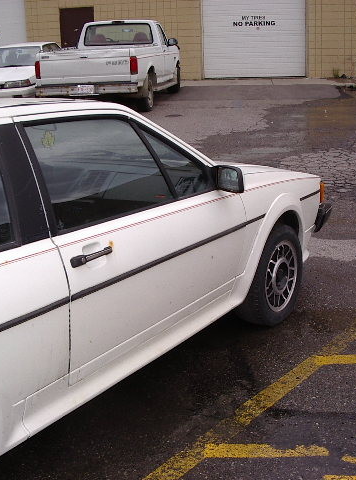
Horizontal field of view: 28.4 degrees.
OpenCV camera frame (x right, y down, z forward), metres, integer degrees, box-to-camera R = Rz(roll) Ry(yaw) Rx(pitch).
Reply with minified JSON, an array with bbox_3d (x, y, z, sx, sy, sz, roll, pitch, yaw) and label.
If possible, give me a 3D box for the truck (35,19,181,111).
[{"bbox_3d":[-1.275,-3.800,15.050,2.050,1.800,5.220,0,17,10],"label":"truck"}]

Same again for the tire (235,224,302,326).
[{"bbox_3d":[0.494,0.187,3.814,0.190,0.560,0.560,7,15,33],"label":"tire"}]

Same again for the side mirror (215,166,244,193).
[{"bbox_3d":[0.233,-0.271,3.170,0.150,0.115,0.085,6,15,30],"label":"side mirror"}]

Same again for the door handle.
[{"bbox_3d":[-0.281,0.052,2.312,0.040,0.040,0.200,6,15,30],"label":"door handle"}]

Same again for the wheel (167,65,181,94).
[{"bbox_3d":[-0.118,-3.797,16.819,0.250,0.740,0.740,1,17,9],"label":"wheel"}]

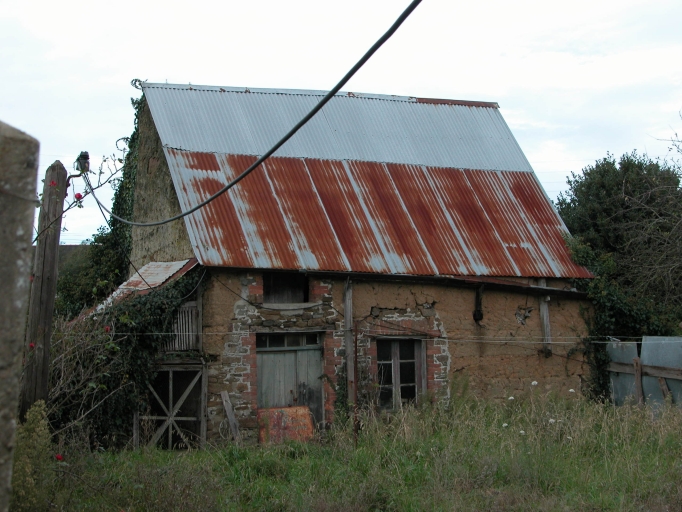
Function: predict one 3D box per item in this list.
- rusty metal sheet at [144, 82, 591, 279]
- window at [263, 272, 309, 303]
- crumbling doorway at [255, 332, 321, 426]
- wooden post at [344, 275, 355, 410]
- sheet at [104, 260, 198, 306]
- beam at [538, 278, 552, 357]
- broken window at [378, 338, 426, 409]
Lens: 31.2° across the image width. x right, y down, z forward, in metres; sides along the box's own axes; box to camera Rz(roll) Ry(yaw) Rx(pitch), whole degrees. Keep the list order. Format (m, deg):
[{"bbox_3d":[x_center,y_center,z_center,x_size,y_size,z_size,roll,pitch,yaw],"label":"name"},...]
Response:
[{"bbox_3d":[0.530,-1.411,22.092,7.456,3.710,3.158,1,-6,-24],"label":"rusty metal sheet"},{"bbox_3d":[-0.900,0.515,19.994,0.828,0.525,0.150,1,-6,-24],"label":"window"},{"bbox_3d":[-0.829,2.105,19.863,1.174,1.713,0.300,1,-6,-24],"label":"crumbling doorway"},{"bbox_3d":[0.144,1.620,20.081,0.130,2.475,0.130,0,-5,-25],"label":"wooden post"},{"bbox_3d":[-3.250,0.488,19.668,1.300,0.750,2.000,1,-6,-24],"label":"sheet"},{"bbox_3d":[3.641,1.103,21.754,0.160,1.375,0.160,-4,-4,-25],"label":"beam"},{"bbox_3d":[1.024,2.015,20.686,0.951,1.229,0.170,1,-6,-24],"label":"broken window"}]

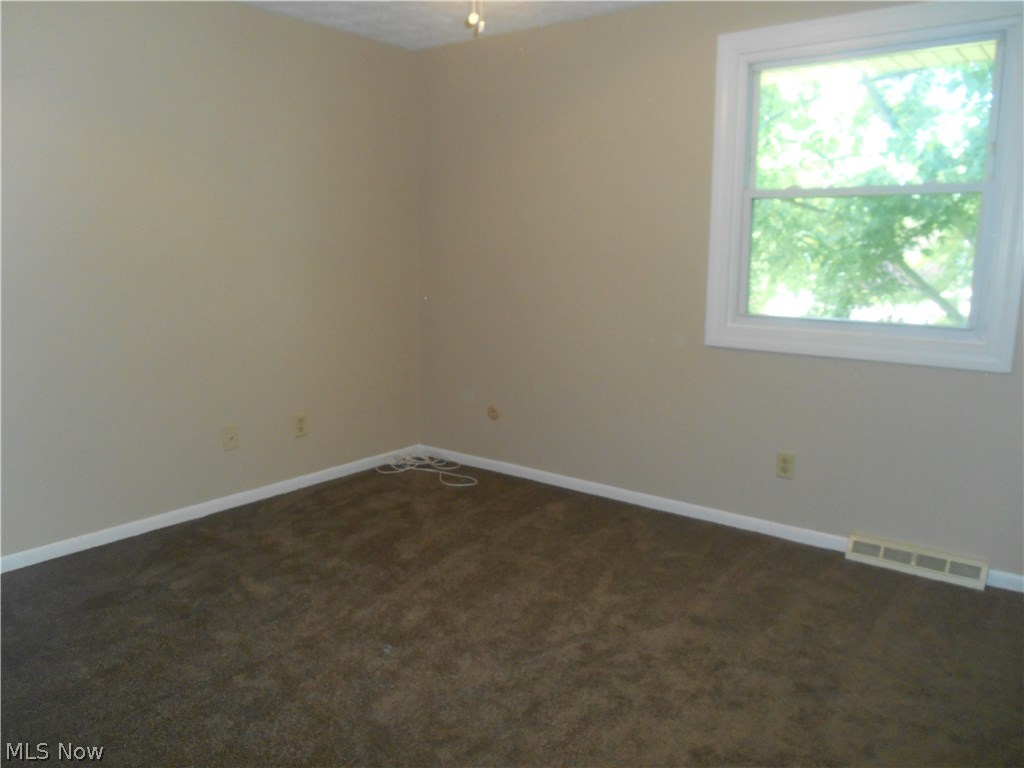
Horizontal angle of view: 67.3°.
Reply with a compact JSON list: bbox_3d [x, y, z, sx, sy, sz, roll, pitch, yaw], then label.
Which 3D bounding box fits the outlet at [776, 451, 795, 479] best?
[{"bbox_3d":[1.165,0.350,3.281,0.072,0.115,0.010,8,12,37],"label":"outlet"}]

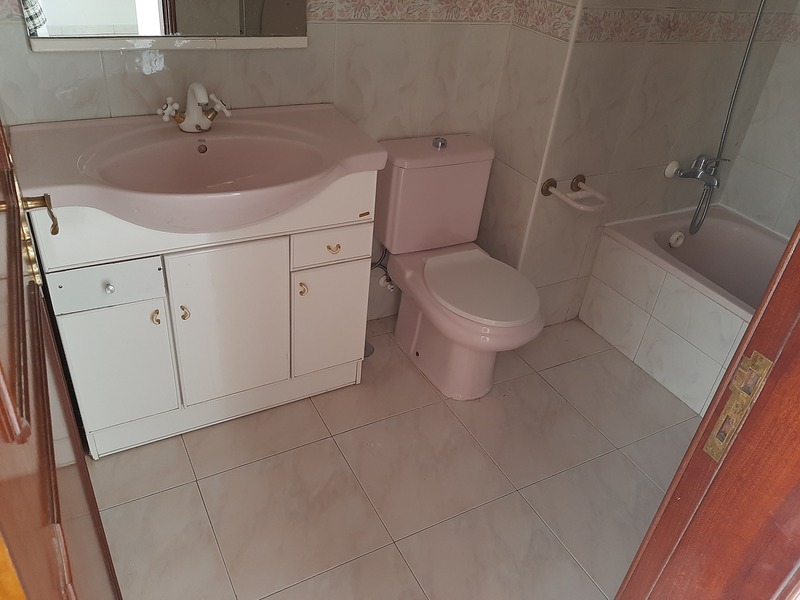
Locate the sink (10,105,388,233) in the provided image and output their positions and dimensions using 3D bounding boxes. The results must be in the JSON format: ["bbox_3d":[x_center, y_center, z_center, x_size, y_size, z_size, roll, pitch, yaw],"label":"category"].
[{"bbox_3d":[-0.476,-0.305,1.619,0.880,0.205,0.515,-13,37,-26],"label":"sink"}]

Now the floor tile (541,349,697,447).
[{"bbox_3d":[0.787,0.342,2.268,0.398,0.010,0.415,-13,37,-26],"label":"floor tile"}]

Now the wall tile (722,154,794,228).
[{"bbox_3d":[1.460,-0.444,2.556,0.010,0.216,0.256,-13,38,-27],"label":"wall tile"}]

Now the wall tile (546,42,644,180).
[{"bbox_3d":[0.645,-0.613,2.075,0.315,0.452,0.010,-13,37,-26],"label":"wall tile"}]

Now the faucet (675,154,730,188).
[{"bbox_3d":[1.159,-0.498,2.376,0.190,0.112,0.157,-13,38,-27],"label":"faucet"}]

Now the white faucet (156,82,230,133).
[{"bbox_3d":[-0.512,-0.487,1.584,0.186,0.122,0.145,-13,38,-27],"label":"white faucet"}]

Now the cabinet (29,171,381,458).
[{"bbox_3d":[-0.544,-0.038,1.870,0.848,0.789,0.333,-13,38,-27],"label":"cabinet"}]

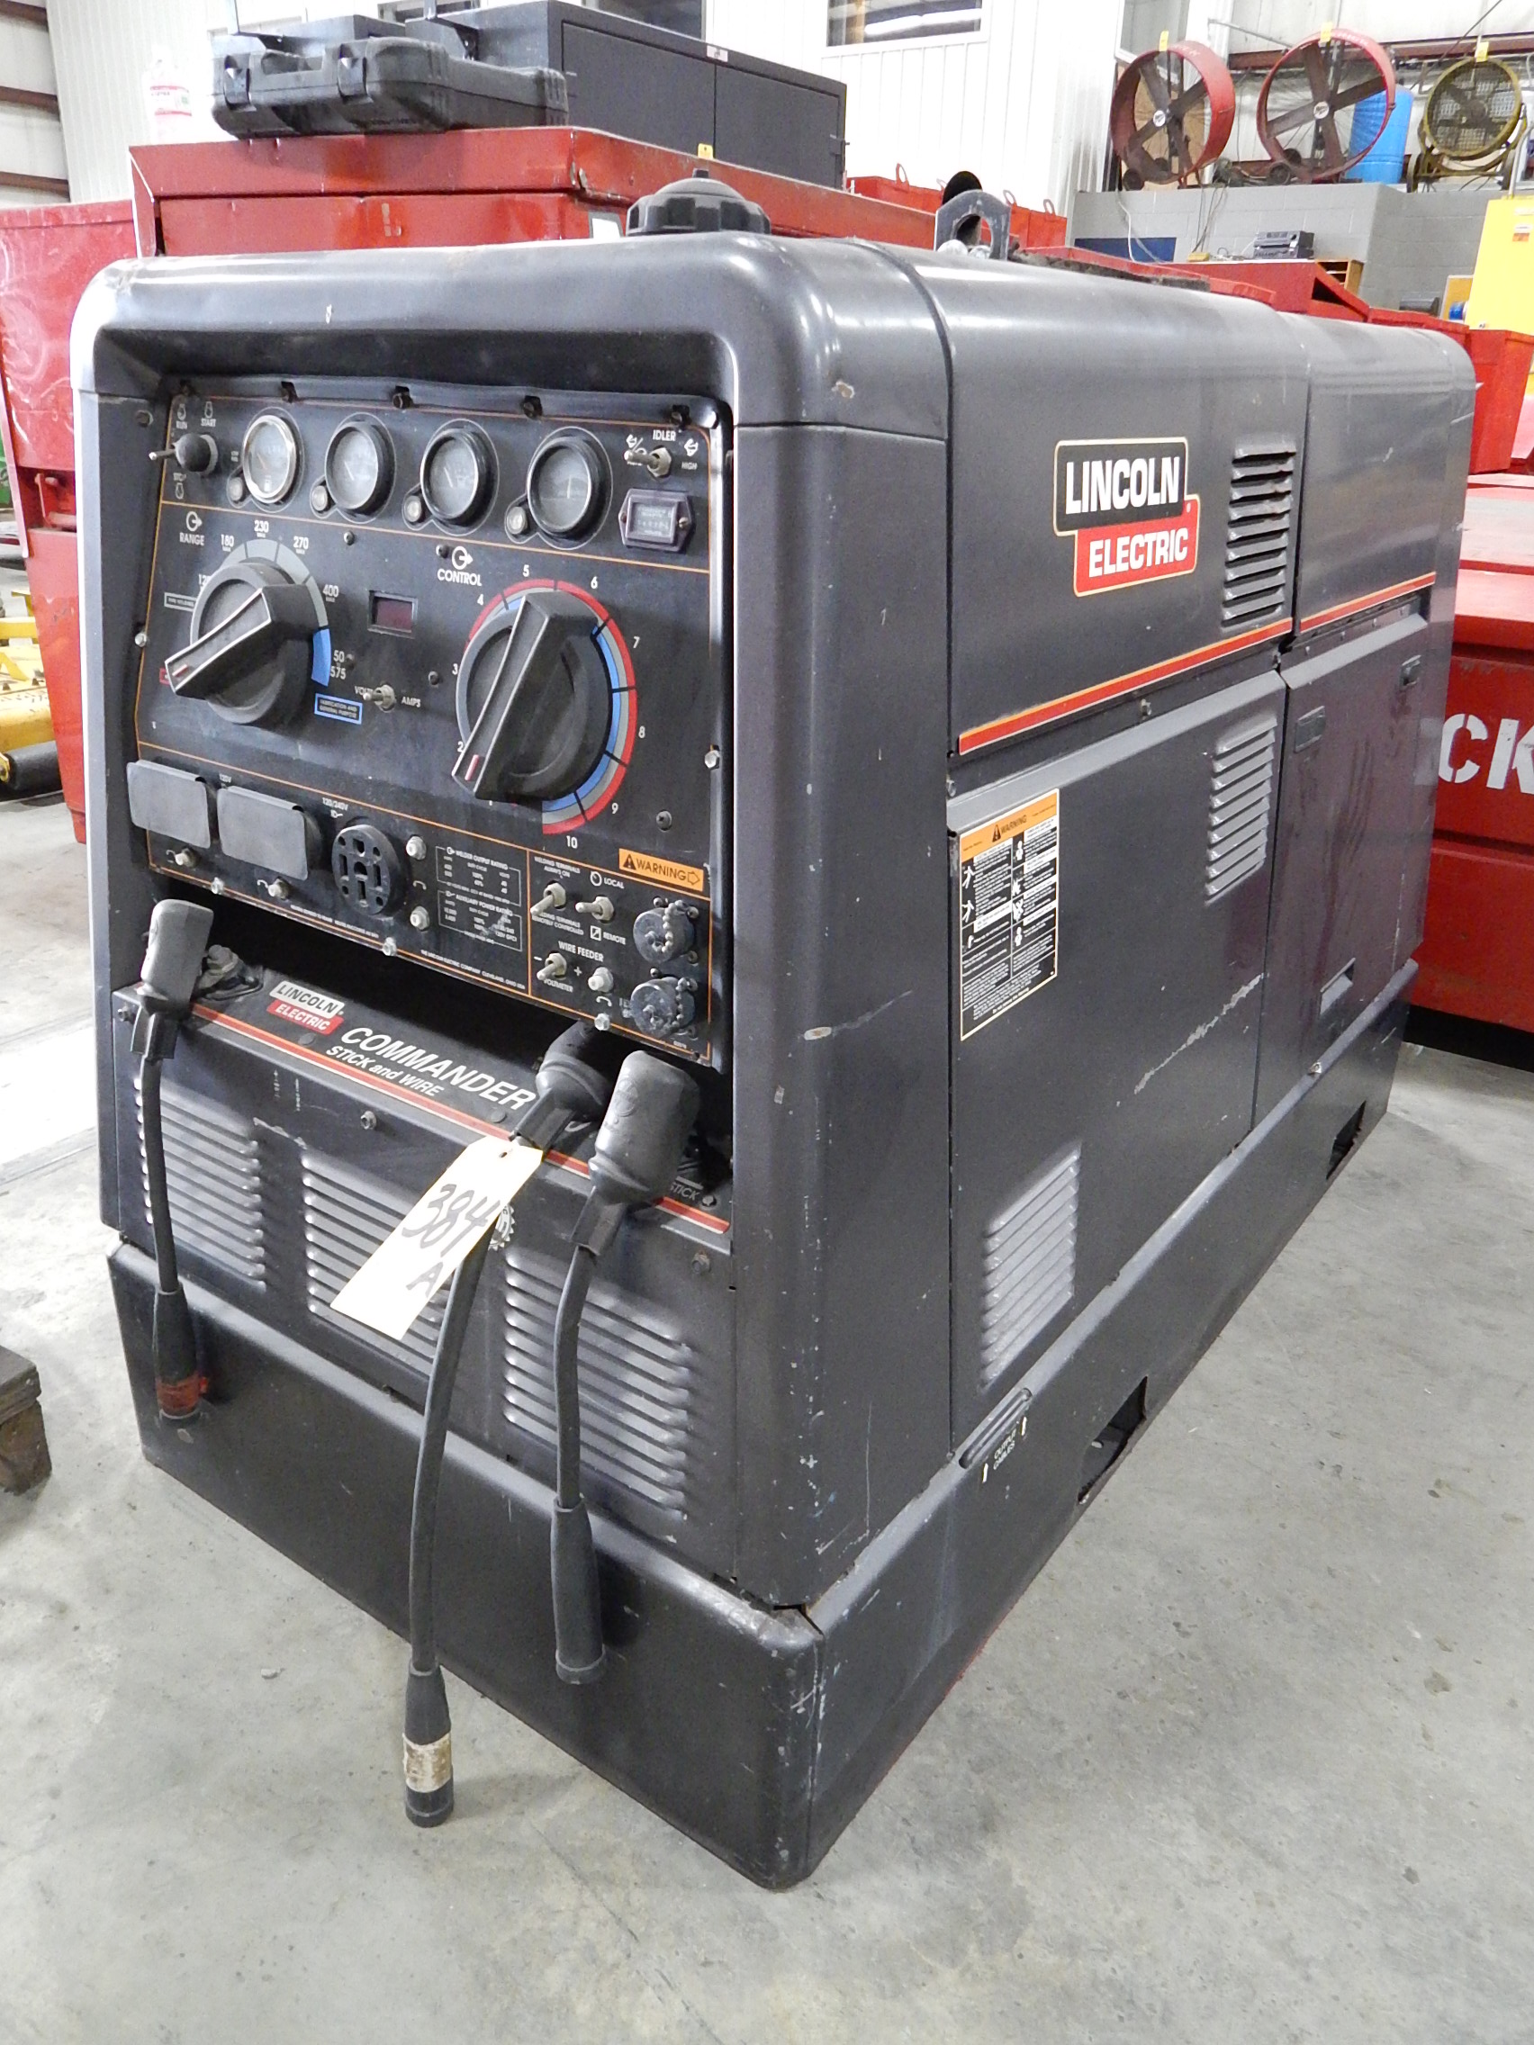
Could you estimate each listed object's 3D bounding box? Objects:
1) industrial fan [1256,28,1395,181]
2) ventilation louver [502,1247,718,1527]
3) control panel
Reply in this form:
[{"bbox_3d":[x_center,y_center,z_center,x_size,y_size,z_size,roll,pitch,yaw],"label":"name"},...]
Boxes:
[{"bbox_3d":[5.085,-8.352,13.450,1.170,1.210,0.480,16,36,29],"label":"industrial fan"},{"bbox_3d":[-0.121,0.252,1.023,0.176,0.145,0.016,18,24,32],"label":"ventilation louver"},{"bbox_3d":[-0.268,-0.224,0.984,0.601,0.364,0.075,18,19,32],"label":"control panel"}]

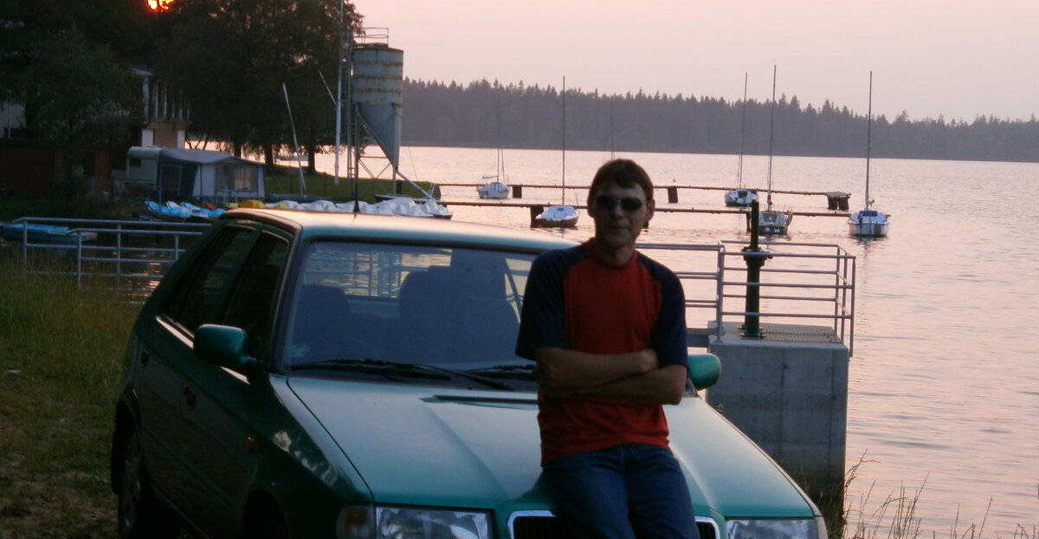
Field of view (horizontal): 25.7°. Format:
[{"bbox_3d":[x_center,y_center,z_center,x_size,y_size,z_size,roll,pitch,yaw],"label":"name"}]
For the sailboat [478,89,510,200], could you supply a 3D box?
[{"bbox_3d":[-1.775,-9.172,166.748,2.100,7.910,5.600,2,3,16],"label":"sailboat"}]

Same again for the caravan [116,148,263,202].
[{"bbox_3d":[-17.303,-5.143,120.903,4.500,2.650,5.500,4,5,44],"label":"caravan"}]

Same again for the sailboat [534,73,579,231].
[{"bbox_3d":[2.094,-5.976,115.848,2.000,7.520,5.400,2,3,17],"label":"sailboat"}]

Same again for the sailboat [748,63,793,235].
[{"bbox_3d":[12.800,-6.116,115.339,2.150,8.370,6.000,2,3,10],"label":"sailboat"}]

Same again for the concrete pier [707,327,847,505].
[{"bbox_3d":[3.294,1.822,29.733,1.690,1.950,3.470,2,3,5],"label":"concrete pier"}]

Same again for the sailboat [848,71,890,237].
[{"bbox_3d":[17.800,-5.907,115.351,2.050,8.190,6.000,2,3,5],"label":"sailboat"}]

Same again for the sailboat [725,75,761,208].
[{"bbox_3d":[16.174,-9.371,163.732,2.350,9.510,6.600,1,3,-3],"label":"sailboat"}]

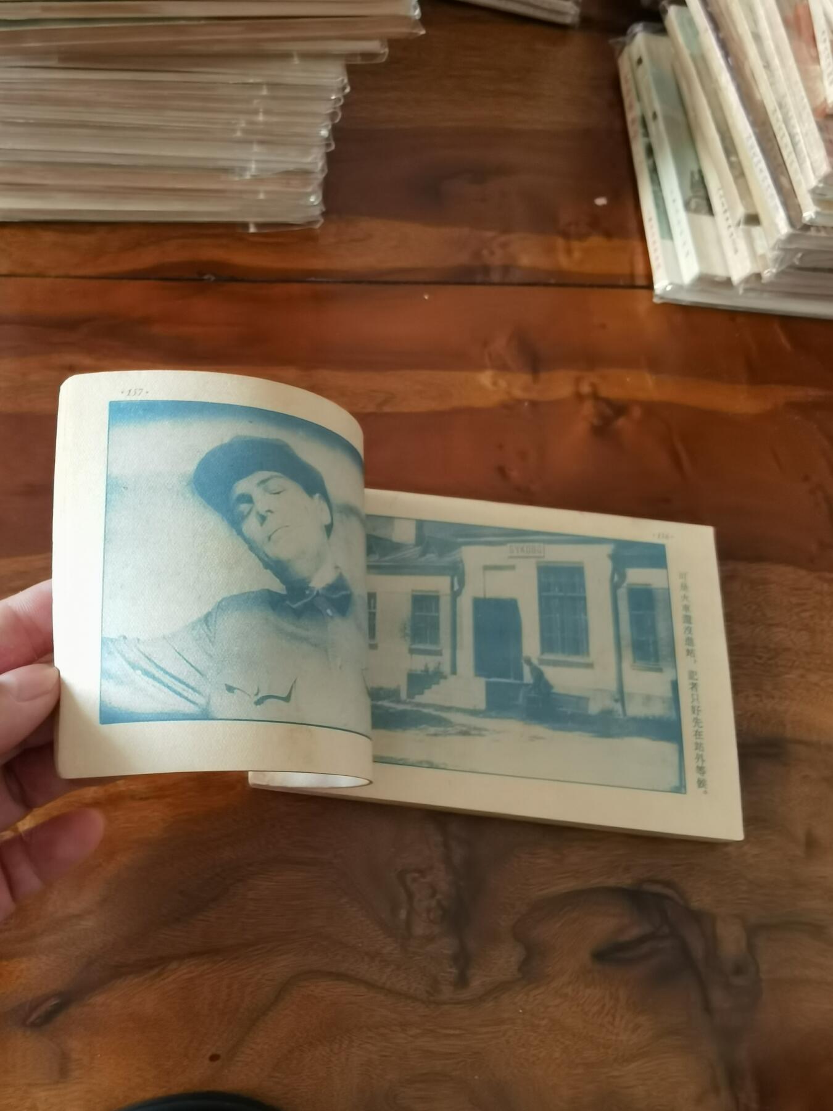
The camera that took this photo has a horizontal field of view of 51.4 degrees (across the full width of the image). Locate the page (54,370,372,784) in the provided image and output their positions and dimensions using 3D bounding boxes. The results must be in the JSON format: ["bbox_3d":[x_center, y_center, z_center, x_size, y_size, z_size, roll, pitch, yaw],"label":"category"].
[{"bbox_3d":[-0.047,0.005,0.212,0.085,0.030,0.098,8,72,-29],"label":"page"}]

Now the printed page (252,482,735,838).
[{"bbox_3d":[0.025,0.026,0.249,0.129,0.006,0.096,7,60,-1],"label":"printed page"}]

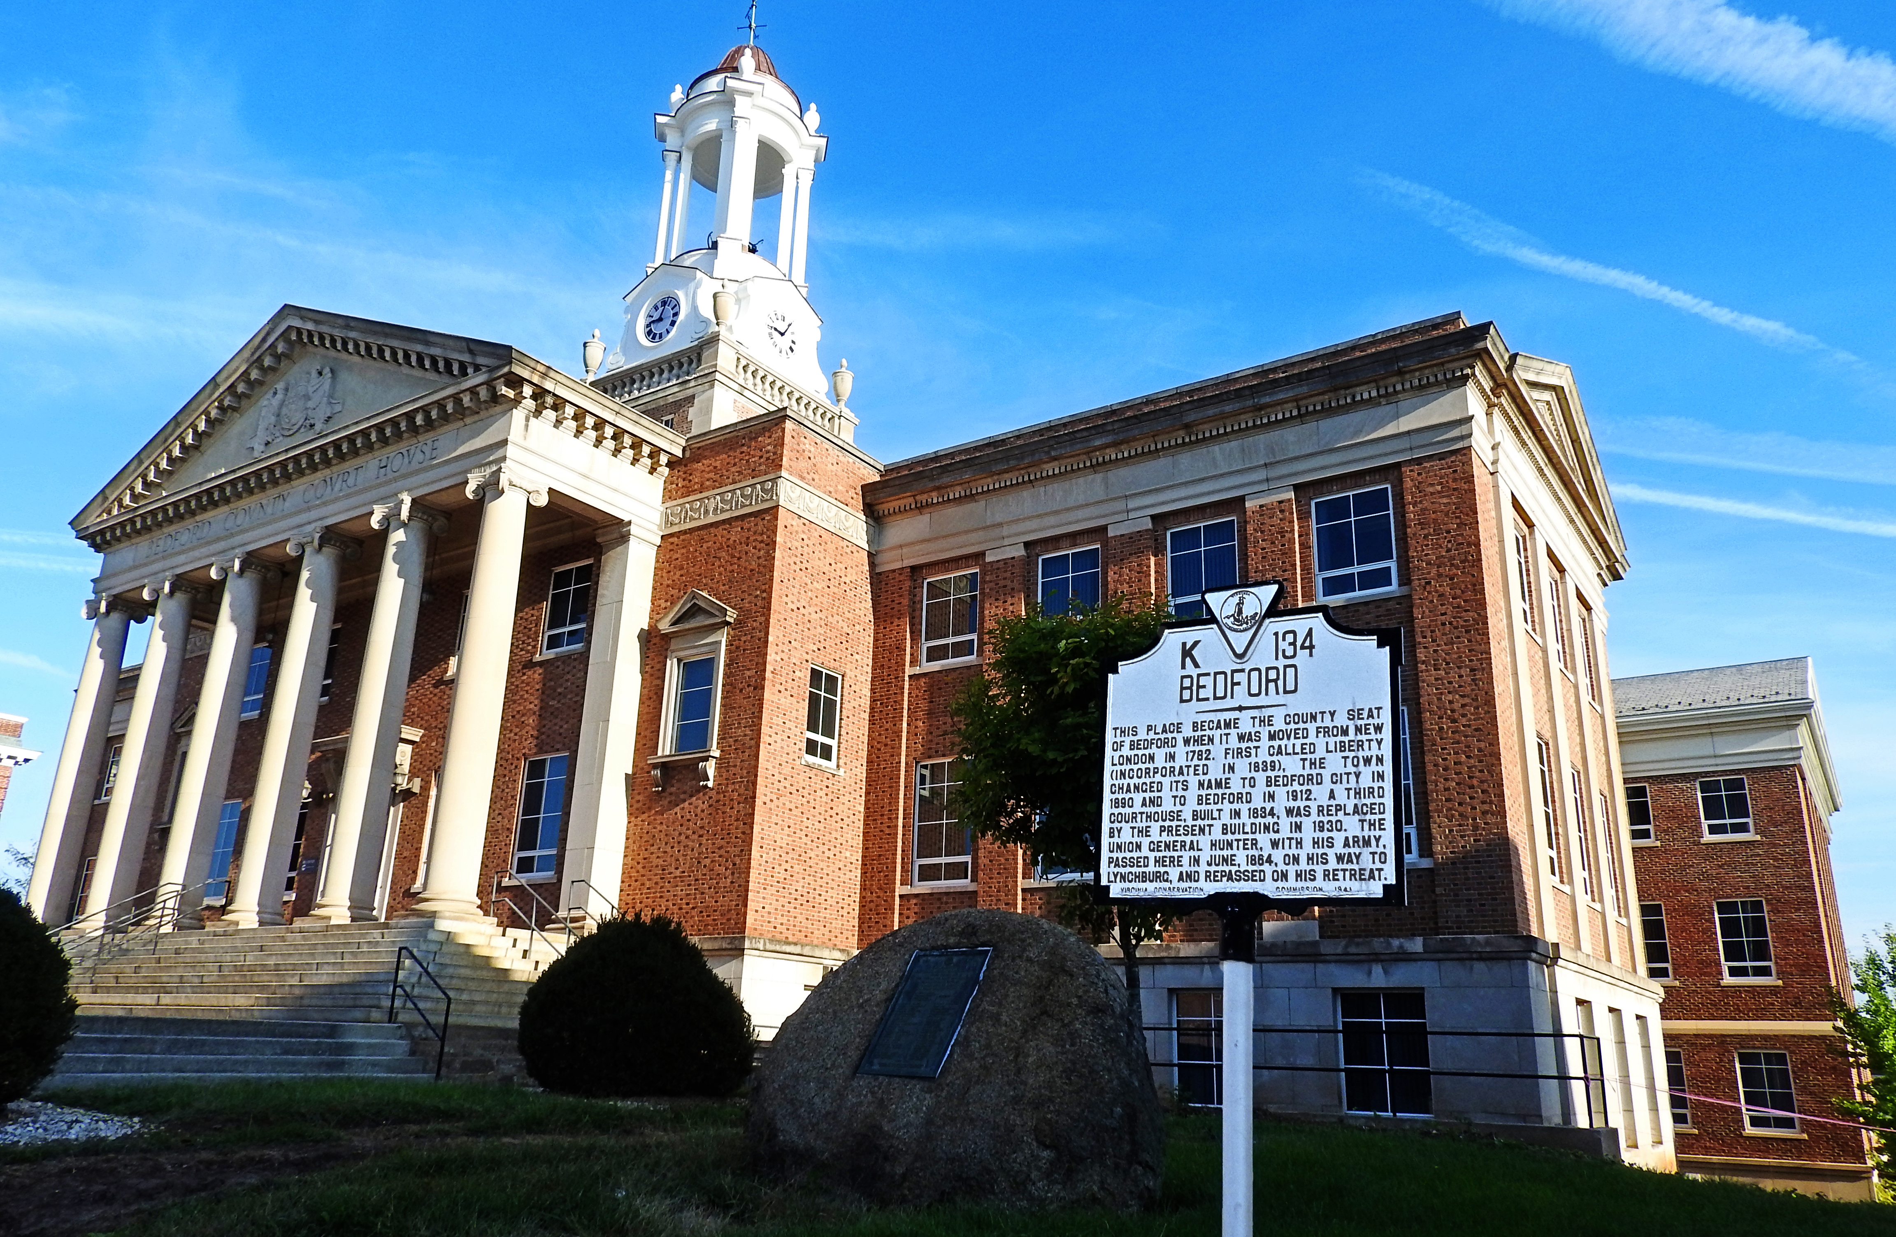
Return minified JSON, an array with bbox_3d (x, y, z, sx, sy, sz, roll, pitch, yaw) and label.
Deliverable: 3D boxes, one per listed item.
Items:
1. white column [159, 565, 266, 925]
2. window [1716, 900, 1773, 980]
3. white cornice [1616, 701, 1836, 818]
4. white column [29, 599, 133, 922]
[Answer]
[{"bbox_3d":[-13.876,2.289,24.846,1.050,7.180,1.050,-10,-21,33],"label":"white column"},{"bbox_3d":[22.145,8.903,36.546,1.190,2.120,0.140,-10,-22,33],"label":"window"},{"bbox_3d":[26.730,5.931,44.870,5.750,1.750,17.810,-10,-22,33],"label":"white cornice"},{"bbox_3d":[-17.957,2.992,27.223,0.980,7.027,0.980,-10,-21,33],"label":"white column"}]

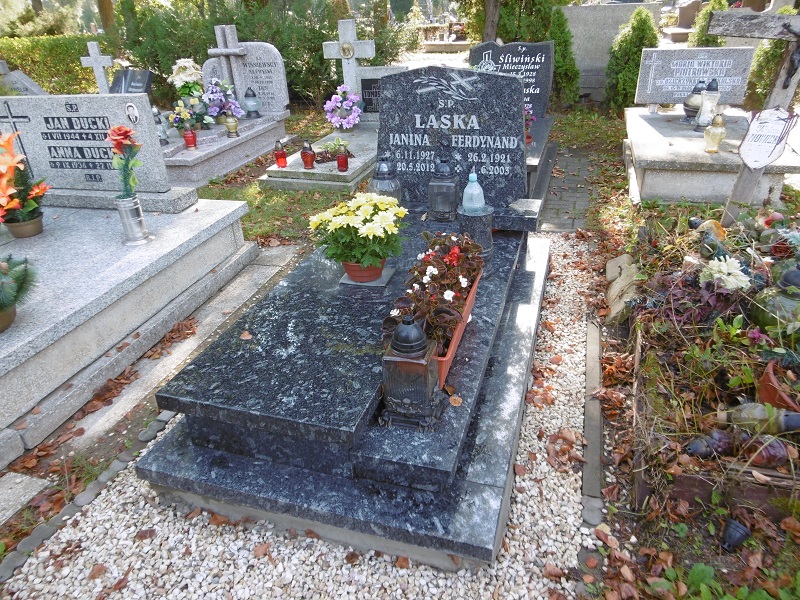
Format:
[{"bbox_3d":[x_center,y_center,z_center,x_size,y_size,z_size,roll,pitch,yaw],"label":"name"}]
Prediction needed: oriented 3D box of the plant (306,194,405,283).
[{"bbox_3d":[-0.142,-0.261,2.145,0.354,0.338,0.354,-1,27,1],"label":"plant"}]

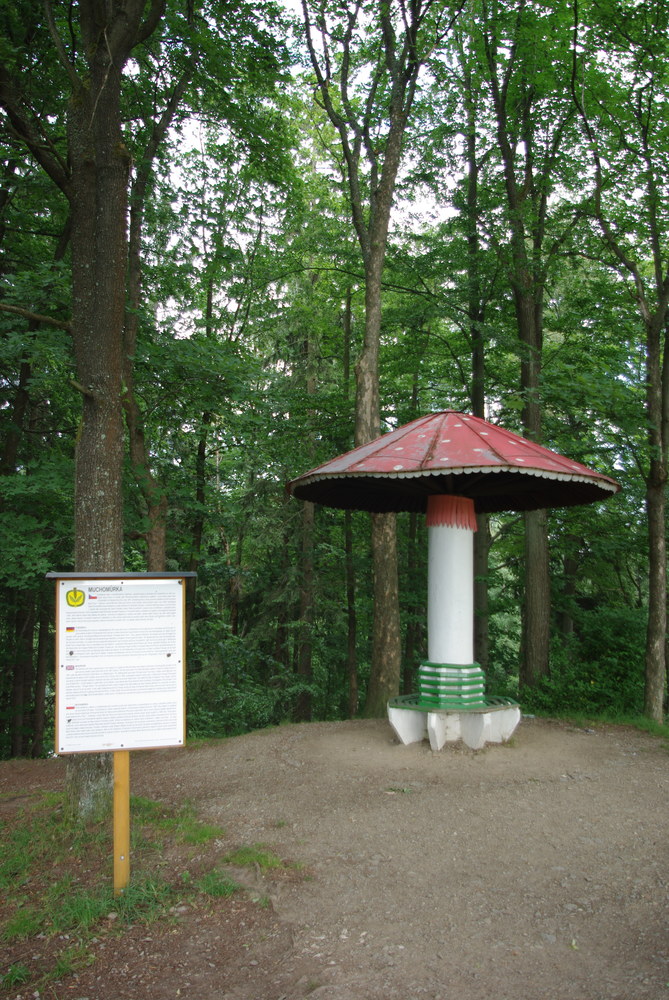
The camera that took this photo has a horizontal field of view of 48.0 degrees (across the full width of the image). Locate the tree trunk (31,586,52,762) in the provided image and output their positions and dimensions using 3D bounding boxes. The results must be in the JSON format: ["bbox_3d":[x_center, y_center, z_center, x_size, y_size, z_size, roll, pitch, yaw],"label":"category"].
[{"bbox_3d":[-5.174,3.035,13.247,0.190,2.926,0.190,0,-6,0],"label":"tree trunk"}]

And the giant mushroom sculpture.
[{"bbox_3d":[1.343,0.820,8.562,3.811,3.729,3.811,0,-6,0],"label":"giant mushroom sculpture"}]

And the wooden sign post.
[{"bbox_3d":[-1.096,1.213,3.980,0.770,1.649,0.220,1,-6,-12],"label":"wooden sign post"}]

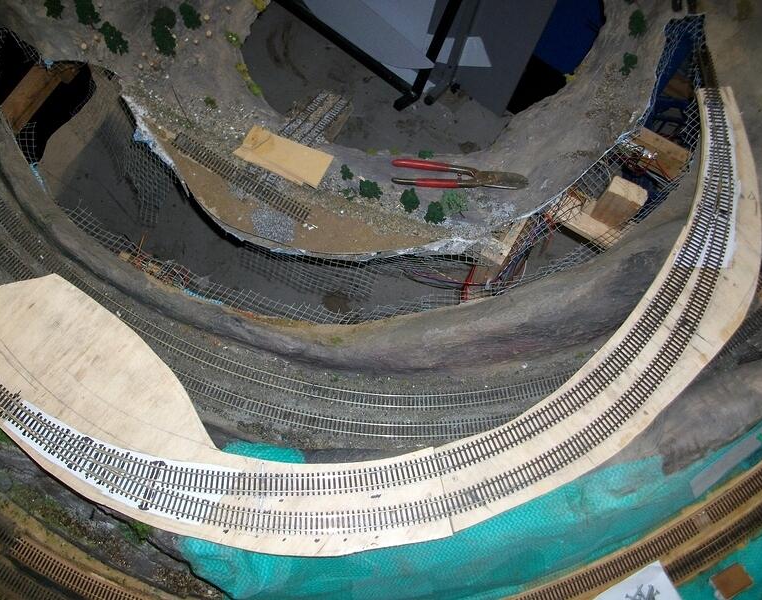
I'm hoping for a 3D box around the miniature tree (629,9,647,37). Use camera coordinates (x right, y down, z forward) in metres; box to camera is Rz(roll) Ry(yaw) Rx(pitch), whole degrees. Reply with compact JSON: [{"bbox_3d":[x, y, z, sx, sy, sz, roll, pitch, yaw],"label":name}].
[{"bbox_3d":[0.498,-0.536,1.430,0.032,0.056,0.032,8,68,0],"label":"miniature tree"}]

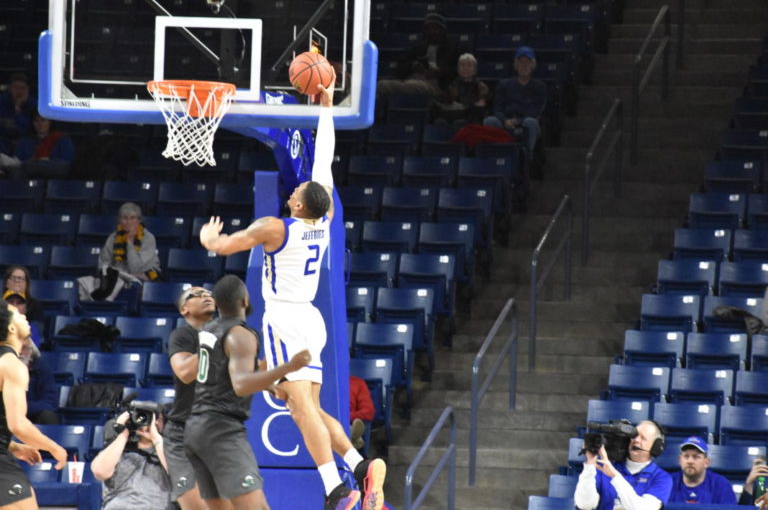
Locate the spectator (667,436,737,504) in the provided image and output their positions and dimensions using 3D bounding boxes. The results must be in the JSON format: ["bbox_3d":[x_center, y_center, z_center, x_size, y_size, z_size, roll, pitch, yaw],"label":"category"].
[{"bbox_3d":[1.970,1.746,33.819,0.550,1.240,0.680,1,-3,10],"label":"spectator"}]

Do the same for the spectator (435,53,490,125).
[{"bbox_3d":[0.706,-1.297,50.122,0.500,1.162,0.800,1,-2,12],"label":"spectator"}]

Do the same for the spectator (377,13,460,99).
[{"bbox_3d":[0.302,-1.648,50.630,0.700,1.270,0.800,1,-3,13],"label":"spectator"}]

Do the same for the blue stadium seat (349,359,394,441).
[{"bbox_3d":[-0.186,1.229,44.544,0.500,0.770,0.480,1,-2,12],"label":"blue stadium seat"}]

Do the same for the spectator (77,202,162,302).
[{"bbox_3d":[-2.273,0.131,46.413,0.580,1.198,0.720,1,-3,13],"label":"spectator"}]

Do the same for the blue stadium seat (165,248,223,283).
[{"bbox_3d":[-1.682,0.347,46.386,0.510,0.820,0.500,1,-3,13],"label":"blue stadium seat"}]

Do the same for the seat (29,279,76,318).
[{"bbox_3d":[-2.855,0.601,45.735,0.500,0.780,0.500,1,-2,12],"label":"seat"}]

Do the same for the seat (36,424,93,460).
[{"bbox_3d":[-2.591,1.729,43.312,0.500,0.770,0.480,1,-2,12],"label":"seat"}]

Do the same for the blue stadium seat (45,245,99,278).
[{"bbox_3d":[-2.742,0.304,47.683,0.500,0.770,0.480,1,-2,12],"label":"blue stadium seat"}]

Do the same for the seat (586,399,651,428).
[{"bbox_3d":[1.780,1.545,42.332,0.510,0.820,0.500,1,-3,13],"label":"seat"}]

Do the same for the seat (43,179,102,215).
[{"bbox_3d":[-2.802,-0.279,48.375,0.500,0.780,0.500,1,-2,12],"label":"seat"}]

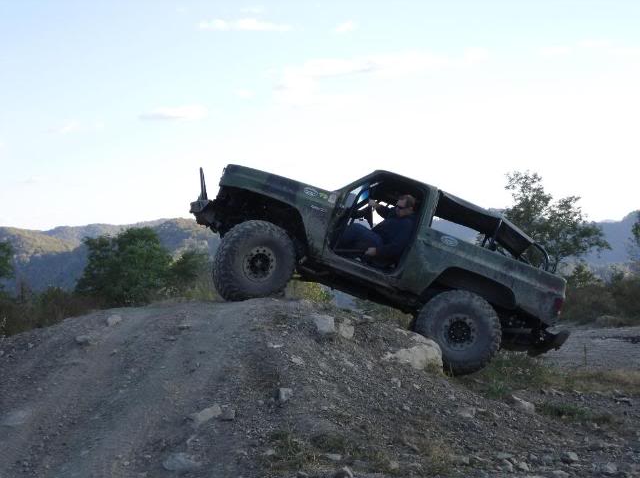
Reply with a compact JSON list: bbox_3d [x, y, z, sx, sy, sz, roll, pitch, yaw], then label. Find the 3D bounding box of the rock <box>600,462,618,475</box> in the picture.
[{"bbox_3d":[1.920,1.522,7.969,0.119,0.083,0.095,0,-1,0],"label":"rock"}]

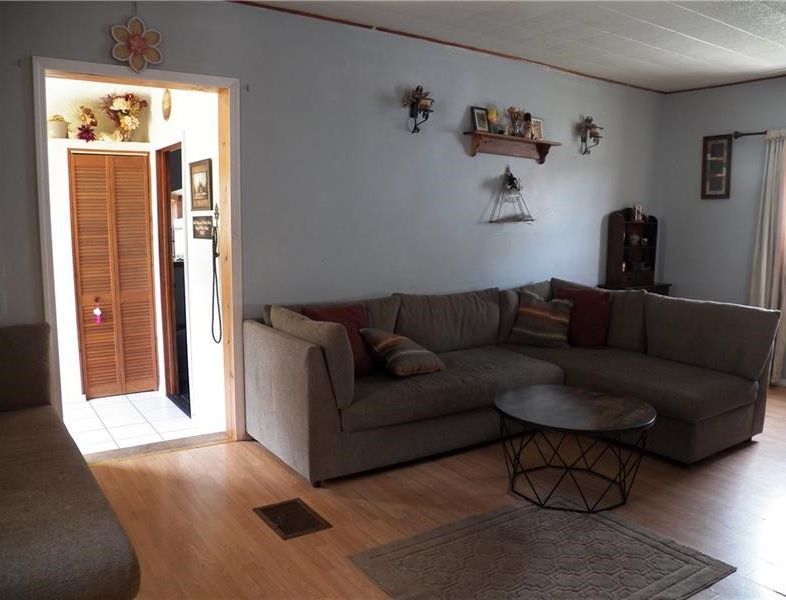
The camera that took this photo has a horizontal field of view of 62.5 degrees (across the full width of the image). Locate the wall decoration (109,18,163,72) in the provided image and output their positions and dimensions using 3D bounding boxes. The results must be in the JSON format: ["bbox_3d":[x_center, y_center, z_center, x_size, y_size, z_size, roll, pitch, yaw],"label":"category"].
[{"bbox_3d":[-1.349,-1.348,3.419,0.249,0.286,0.041,-4,8,-34],"label":"wall decoration"}]

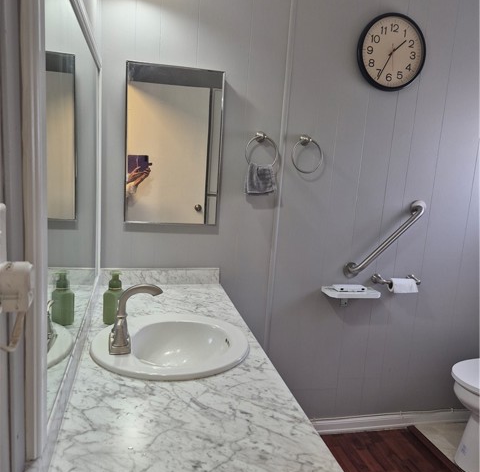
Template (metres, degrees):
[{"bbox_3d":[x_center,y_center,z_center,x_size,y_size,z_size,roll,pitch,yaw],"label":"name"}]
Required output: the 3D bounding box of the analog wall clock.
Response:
[{"bbox_3d":[0.698,-0.841,1.956,0.330,0.330,0.042,2,9,-13],"label":"analog wall clock"}]

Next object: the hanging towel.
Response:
[{"bbox_3d":[0.092,-0.257,1.899,0.133,0.145,0.040,2,9,-13],"label":"hanging towel"}]

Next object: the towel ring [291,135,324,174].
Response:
[{"bbox_3d":[0.308,-0.371,1.939,0.147,0.172,0.057,2,9,-13],"label":"towel ring"}]

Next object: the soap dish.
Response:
[{"bbox_3d":[0.539,0.305,2.071,0.245,0.105,0.125,2,9,-13],"label":"soap dish"}]

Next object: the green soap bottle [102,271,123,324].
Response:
[{"bbox_3d":[-0.418,0.202,1.413,0.066,0.177,0.060,10,11,36],"label":"green soap bottle"}]

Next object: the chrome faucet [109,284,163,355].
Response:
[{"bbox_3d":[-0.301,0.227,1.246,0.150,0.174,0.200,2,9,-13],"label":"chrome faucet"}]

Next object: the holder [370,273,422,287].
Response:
[{"bbox_3d":[0.789,0.226,2.134,0.238,0.053,0.086,2,9,-13],"label":"holder"}]

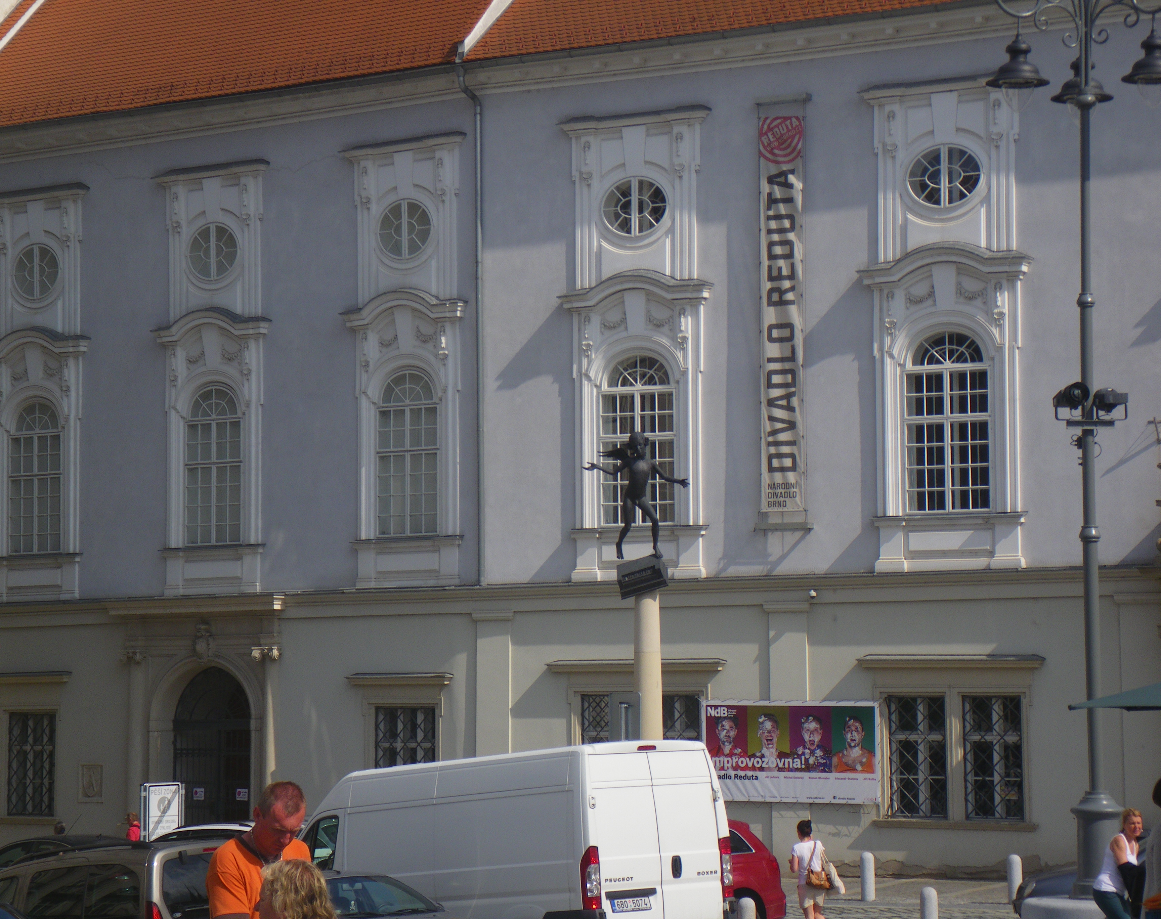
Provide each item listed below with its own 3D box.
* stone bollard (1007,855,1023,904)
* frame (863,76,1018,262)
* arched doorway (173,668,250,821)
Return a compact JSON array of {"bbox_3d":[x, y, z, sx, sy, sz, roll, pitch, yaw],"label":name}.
[{"bbox_3d":[6.660,6.434,51.000,0.226,0.763,0.226,0,-5,0],"label":"stone bollard"},{"bbox_3d":[6.107,-4.919,56.661,2.650,2.916,0.400,-3,-5,30],"label":"frame"},{"bbox_3d":[-7.150,6.039,64.694,1.735,3.983,0.300,-4,-5,35],"label":"arched doorway"}]

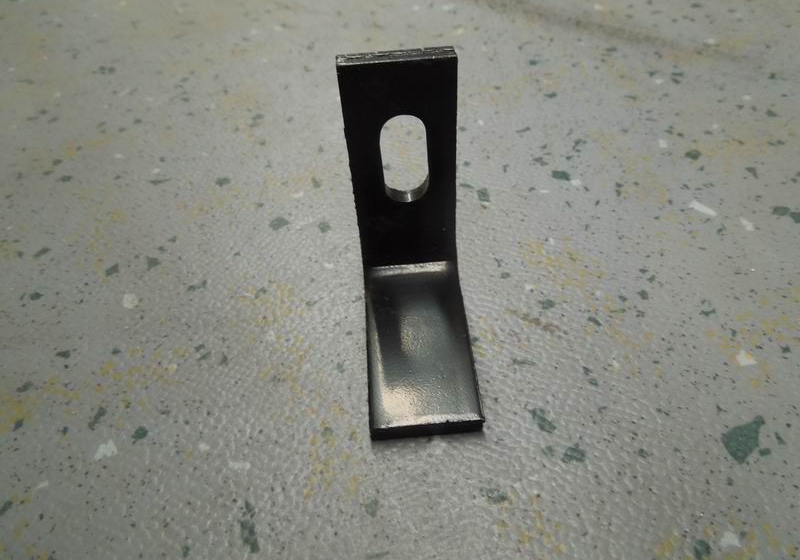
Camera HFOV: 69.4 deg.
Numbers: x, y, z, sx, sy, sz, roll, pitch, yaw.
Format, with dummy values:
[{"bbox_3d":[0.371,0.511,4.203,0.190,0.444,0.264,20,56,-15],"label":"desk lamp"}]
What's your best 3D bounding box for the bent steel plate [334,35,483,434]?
[{"bbox_3d":[0.004,-0.007,0.157,0.032,0.077,0.068,-5,47,0],"label":"bent steel plate"}]

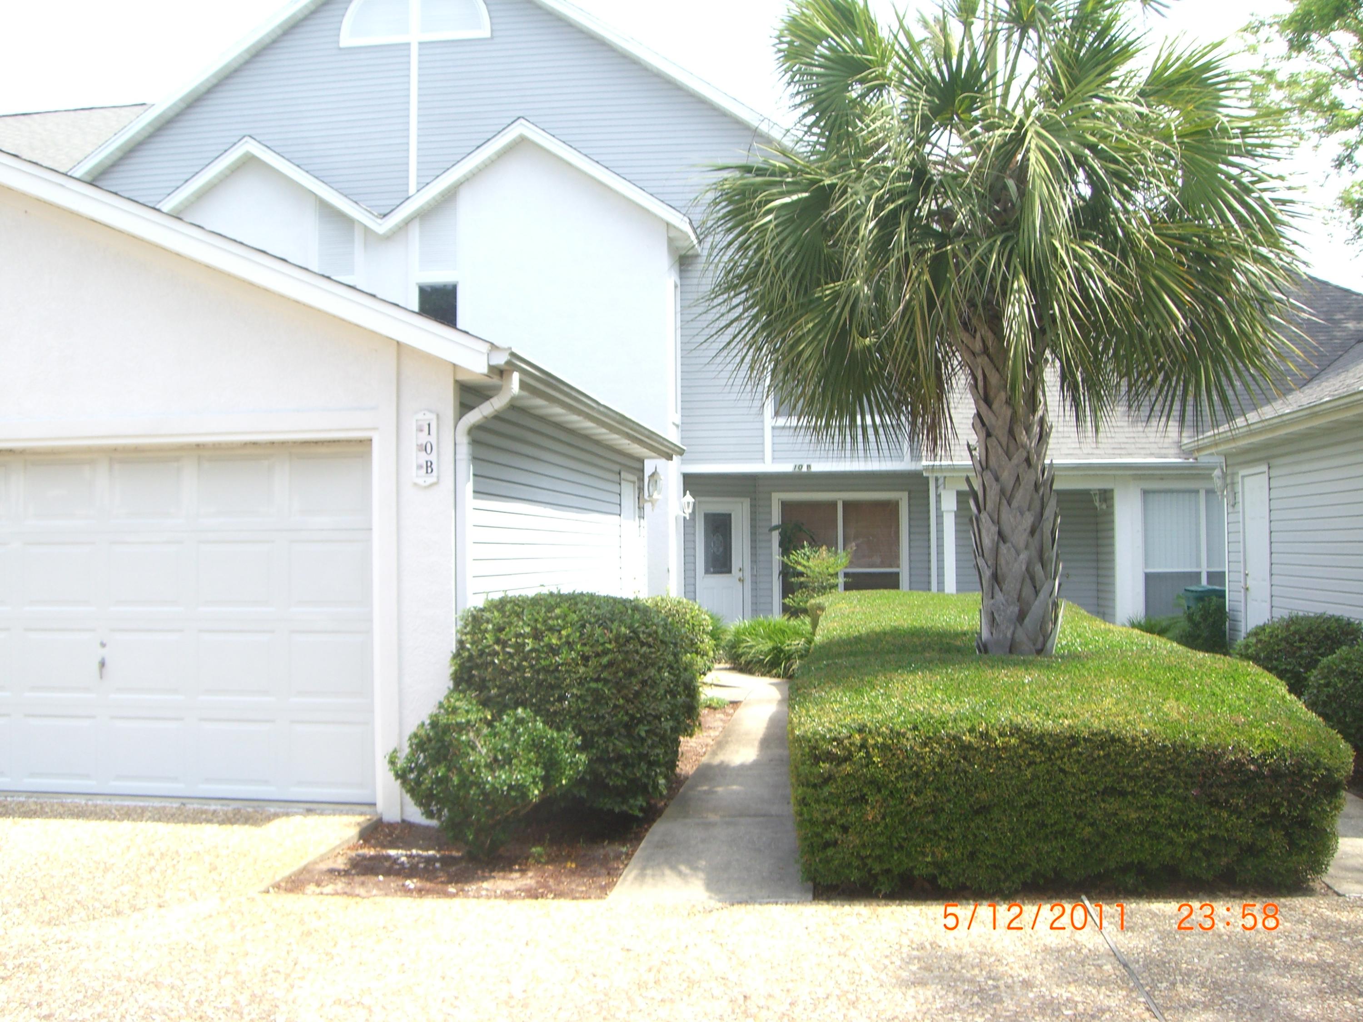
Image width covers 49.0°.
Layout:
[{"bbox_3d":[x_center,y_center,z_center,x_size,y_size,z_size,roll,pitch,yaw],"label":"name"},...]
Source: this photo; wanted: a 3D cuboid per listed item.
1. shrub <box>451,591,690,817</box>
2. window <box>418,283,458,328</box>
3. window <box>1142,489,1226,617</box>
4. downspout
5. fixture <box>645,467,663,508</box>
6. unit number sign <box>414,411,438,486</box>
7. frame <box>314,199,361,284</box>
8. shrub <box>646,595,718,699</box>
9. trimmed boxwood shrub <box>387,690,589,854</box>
[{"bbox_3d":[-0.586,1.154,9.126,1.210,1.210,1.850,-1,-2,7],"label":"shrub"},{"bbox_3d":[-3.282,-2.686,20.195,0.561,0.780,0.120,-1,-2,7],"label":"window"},{"bbox_3d":[6.494,0.551,18.939,1.280,1.656,0.120,-1,-2,7],"label":"window"},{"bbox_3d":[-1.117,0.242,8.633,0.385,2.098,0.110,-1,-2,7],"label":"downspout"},{"bbox_3d":[-0.312,-0.244,15.945,0.250,0.432,0.180,-1,-2,7],"label":"fixture"},{"bbox_3d":[-1.466,-0.361,8.565,0.142,0.432,0.030,-1,-2,7],"label":"unit number sign"},{"bbox_3d":[-4.683,-3.668,20.384,0.644,1.162,0.120,-1,-2,7],"label":"frame"},{"bbox_3d":[-0.110,1.303,13.649,0.910,1.020,0.950,-1,-2,7],"label":"shrub"},{"bbox_3d":[-0.988,1.310,7.633,1.026,0.820,0.900,-1,-2,7],"label":"trimmed boxwood shrub"}]

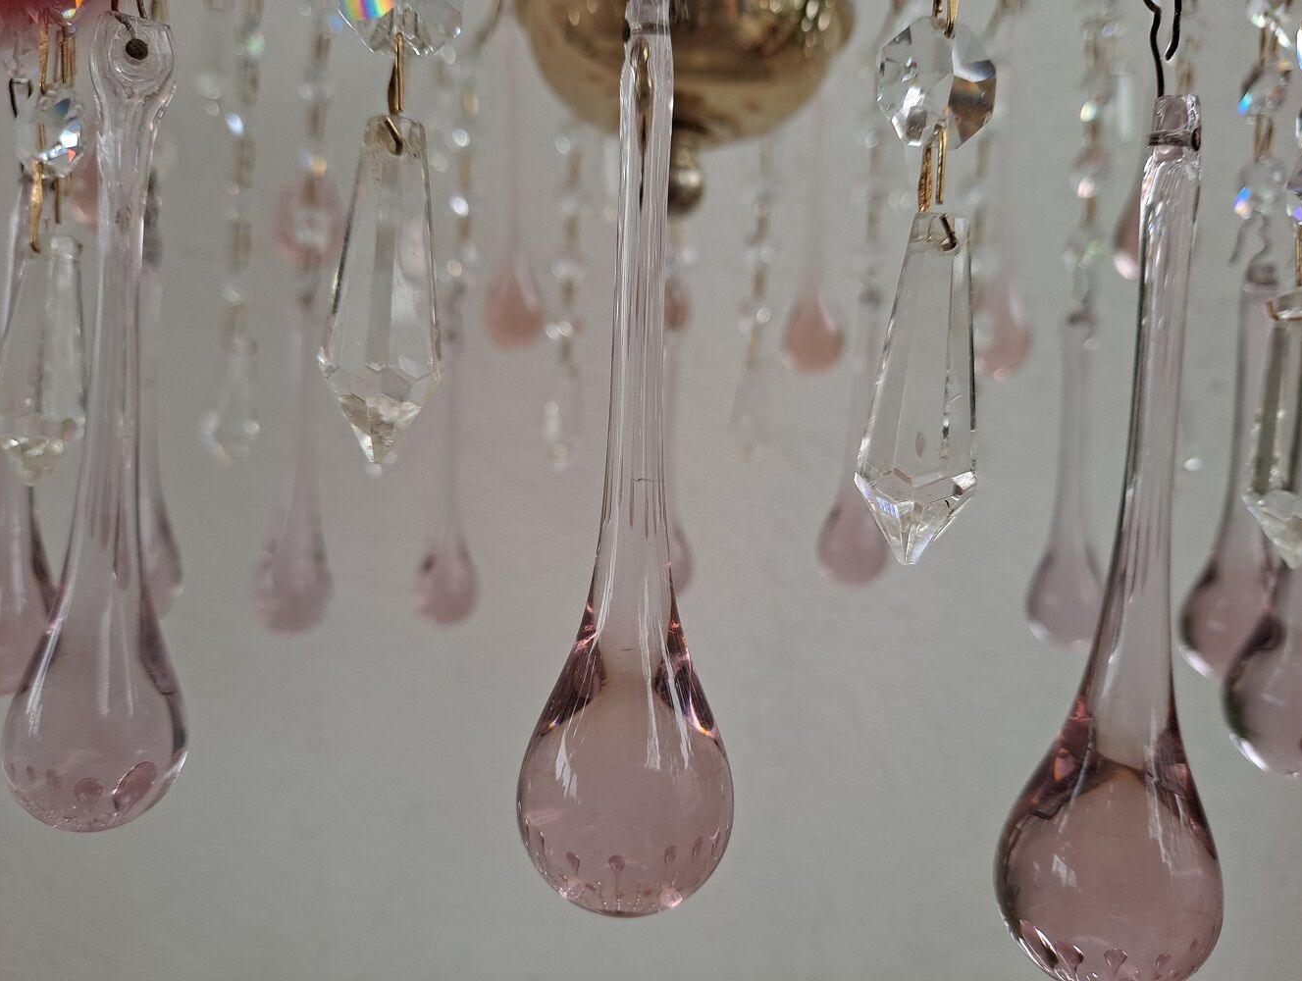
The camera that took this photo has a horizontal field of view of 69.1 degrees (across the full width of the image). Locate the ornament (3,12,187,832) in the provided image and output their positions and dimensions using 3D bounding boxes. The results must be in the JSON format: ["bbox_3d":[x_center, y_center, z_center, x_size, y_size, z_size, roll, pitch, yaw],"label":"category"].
[{"bbox_3d":[-0.088,-0.011,0.154,0.027,0.134,0.027,2,2,-30],"label":"ornament"}]

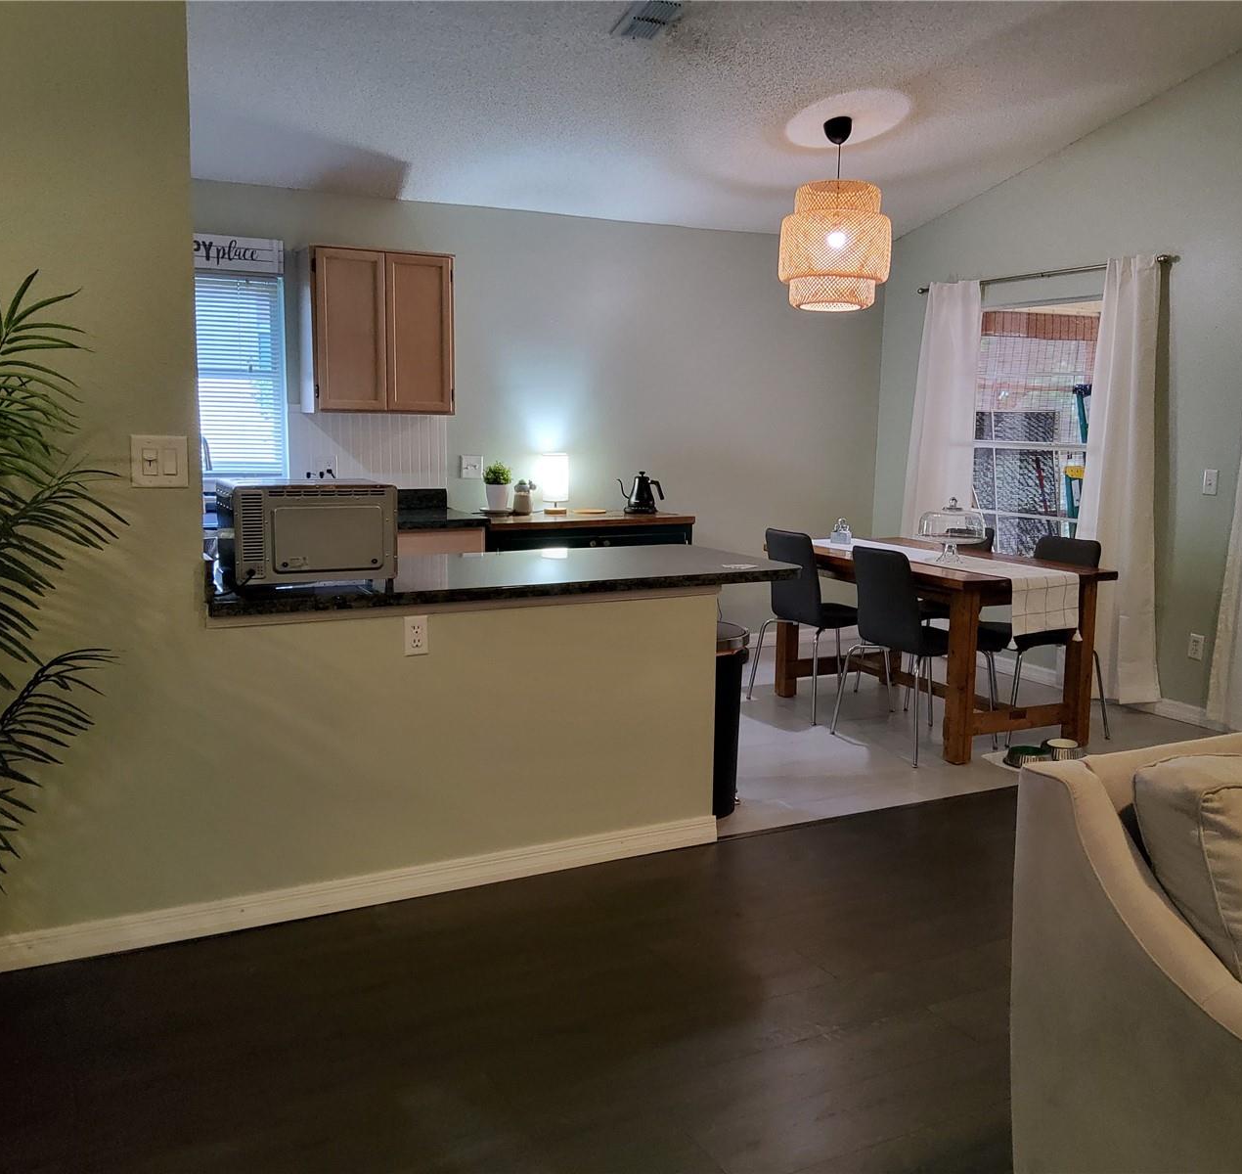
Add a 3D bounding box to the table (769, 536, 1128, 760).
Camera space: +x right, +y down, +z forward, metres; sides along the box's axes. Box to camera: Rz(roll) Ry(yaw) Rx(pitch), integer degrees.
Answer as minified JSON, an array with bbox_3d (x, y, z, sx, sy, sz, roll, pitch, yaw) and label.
[{"bbox_3d":[1.426,0.240,5.549,0.835,0.766,1.442,-4,9,-27],"label":"table"}]

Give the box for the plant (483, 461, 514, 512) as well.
[{"bbox_3d":[-0.633,-0.520,6.081,0.150,0.262,0.150,1,8,0],"label":"plant"}]

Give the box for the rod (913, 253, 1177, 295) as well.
[{"bbox_3d":[2.172,-1.630,6.197,0.115,0.050,1.710,-4,9,-27],"label":"rod"}]

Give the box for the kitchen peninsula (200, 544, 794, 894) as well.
[{"bbox_3d":[-0.417,0.387,3.904,1.909,0.913,0.820,-4,9,-27],"label":"kitchen peninsula"}]

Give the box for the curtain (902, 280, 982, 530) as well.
[{"bbox_3d":[1.837,-0.679,6.843,0.119,2.138,0.636,-4,9,-27],"label":"curtain"}]

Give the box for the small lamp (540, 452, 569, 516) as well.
[{"bbox_3d":[-0.349,-0.545,6.226,0.144,0.320,0.144,-4,9,-27],"label":"small lamp"}]

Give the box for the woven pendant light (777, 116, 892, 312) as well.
[{"bbox_3d":[0.968,-1.673,5.260,0.510,0.850,0.510,1,8,0],"label":"woven pendant light"}]

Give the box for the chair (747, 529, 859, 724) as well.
[{"bbox_3d":[0.984,0.159,5.756,0.535,0.872,0.552,-4,9,-27],"label":"chair"}]

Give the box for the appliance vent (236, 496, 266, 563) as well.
[{"bbox_3d":[-0.957,-0.152,3.052,0.062,0.178,0.016,-4,9,-27],"label":"appliance vent"}]

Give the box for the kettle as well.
[{"bbox_3d":[0.109,-0.505,6.332,0.255,0.217,0.165,-2,9,-18],"label":"kettle"}]

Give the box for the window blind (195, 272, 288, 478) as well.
[{"bbox_3d":[-2.037,-1.006,5.569,0.835,0.960,0.060,-4,9,-27],"label":"window blind"}]

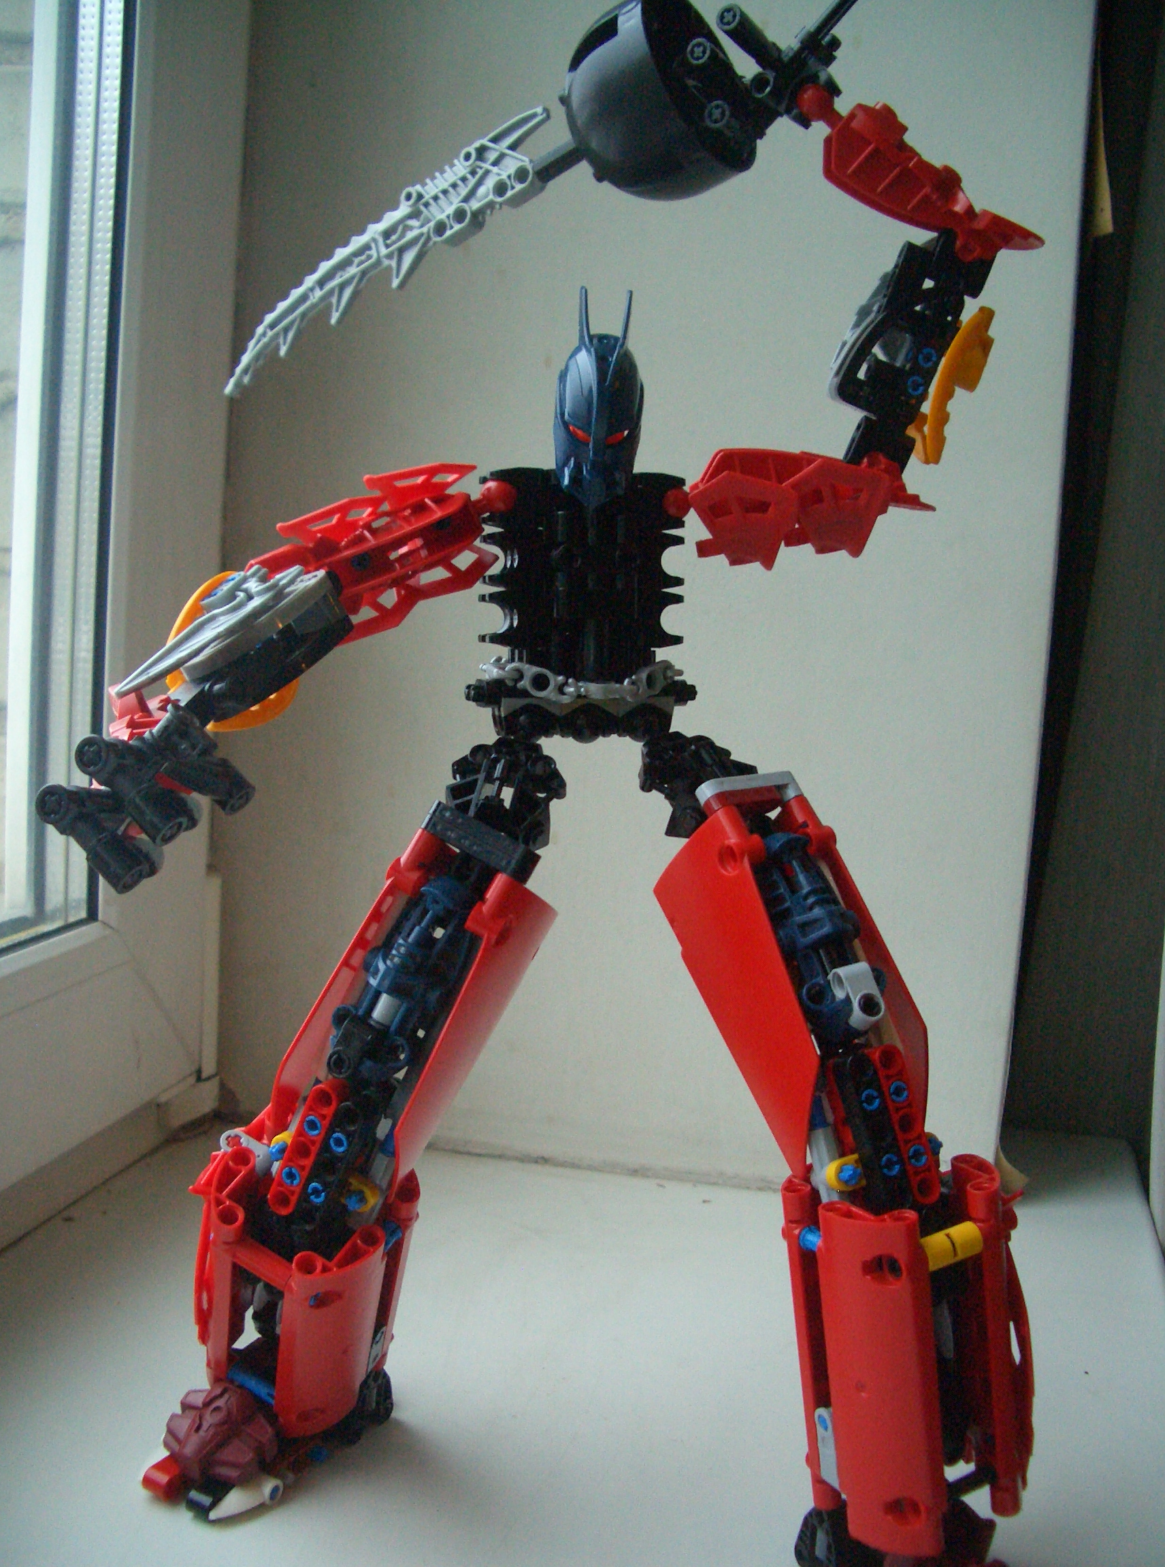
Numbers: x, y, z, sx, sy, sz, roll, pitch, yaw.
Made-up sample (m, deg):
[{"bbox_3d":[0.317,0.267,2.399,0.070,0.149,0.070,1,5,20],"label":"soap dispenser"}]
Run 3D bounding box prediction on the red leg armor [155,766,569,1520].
[{"bbox_3d":[-0.057,0.089,0.437,0.068,0.202,0.100,9,0,38],"label":"red leg armor"}]

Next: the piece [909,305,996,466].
[{"bbox_3d":[0.099,-0.107,0.424,0.015,0.045,0.038,18,0,6],"label":"piece"}]

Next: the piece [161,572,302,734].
[{"bbox_3d":[-0.089,-0.034,0.407,0.042,0.038,0.013,-40,0,-30],"label":"piece"}]

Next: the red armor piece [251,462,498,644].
[{"bbox_3d":[-0.058,-0.065,0.443,0.078,0.041,0.035,-24,13,-32],"label":"red armor piece"}]

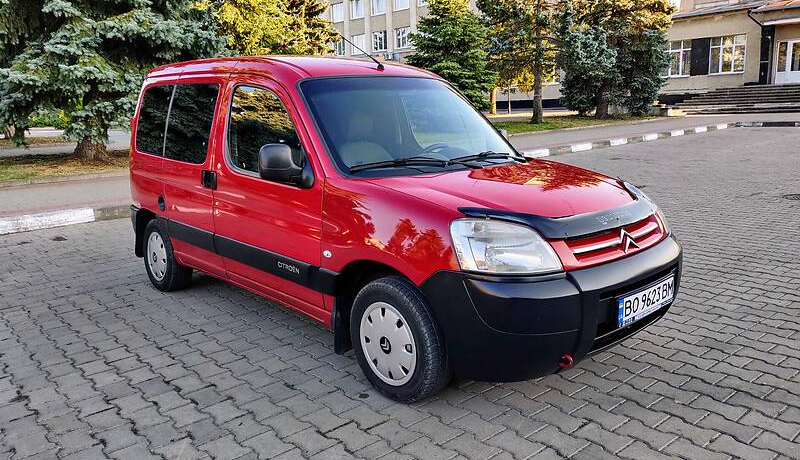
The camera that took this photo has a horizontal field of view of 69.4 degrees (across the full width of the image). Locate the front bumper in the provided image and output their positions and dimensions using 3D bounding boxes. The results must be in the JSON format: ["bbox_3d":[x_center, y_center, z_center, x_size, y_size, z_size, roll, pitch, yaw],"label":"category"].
[{"bbox_3d":[0.889,0.269,2.671,1.690,0.430,0.500,-12,15,-41],"label":"front bumper"}]

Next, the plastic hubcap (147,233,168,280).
[{"bbox_3d":[-1.922,0.210,4.603,0.060,0.395,0.395,-12,15,-41],"label":"plastic hubcap"}]

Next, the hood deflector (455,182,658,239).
[{"bbox_3d":[0.829,-0.097,2.650,1.270,0.160,0.400,-12,15,-41],"label":"hood deflector"}]

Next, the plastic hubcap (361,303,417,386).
[{"bbox_3d":[-0.063,0.531,2.680,0.060,0.395,0.395,-12,15,-41],"label":"plastic hubcap"}]

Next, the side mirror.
[{"bbox_3d":[-0.565,-0.312,2.829,0.220,0.225,0.180,-12,15,-41],"label":"side mirror"}]

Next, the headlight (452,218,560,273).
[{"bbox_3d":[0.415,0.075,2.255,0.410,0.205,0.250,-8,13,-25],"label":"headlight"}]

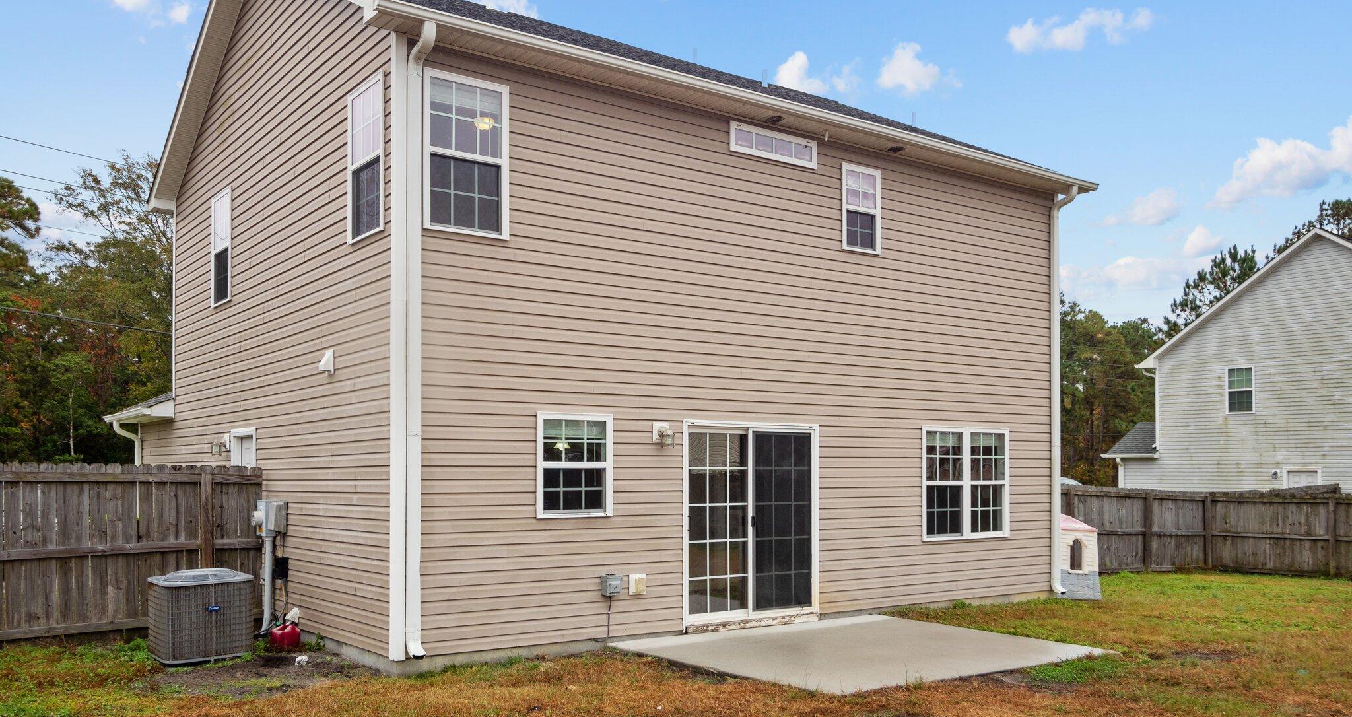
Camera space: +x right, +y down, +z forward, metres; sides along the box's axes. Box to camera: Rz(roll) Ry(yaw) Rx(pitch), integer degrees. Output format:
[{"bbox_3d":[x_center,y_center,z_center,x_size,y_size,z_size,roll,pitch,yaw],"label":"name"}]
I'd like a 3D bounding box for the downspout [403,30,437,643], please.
[{"bbox_3d":[-2.115,-0.133,9.076,0.110,5.300,0.400,3,-5,-36],"label":"downspout"}]

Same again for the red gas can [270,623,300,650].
[{"bbox_3d":[-3.847,2.736,10.750,0.290,0.280,0.230,-3,-5,37],"label":"red gas can"}]

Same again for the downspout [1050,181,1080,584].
[{"bbox_3d":[5.069,0.404,14.245,0.110,5.350,0.380,3,-5,-36],"label":"downspout"}]

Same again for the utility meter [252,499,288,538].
[{"bbox_3d":[-4.281,1.696,11.480,0.300,0.410,0.360,3,-5,-37],"label":"utility meter"}]

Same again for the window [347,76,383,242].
[{"bbox_3d":[-2.759,-1.754,9.709,0.100,1.360,0.860,3,-5,-37],"label":"window"}]

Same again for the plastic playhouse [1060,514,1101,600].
[{"bbox_3d":[5.412,2.749,15.518,1.000,1.212,1.050,-1,-4,12],"label":"plastic playhouse"}]

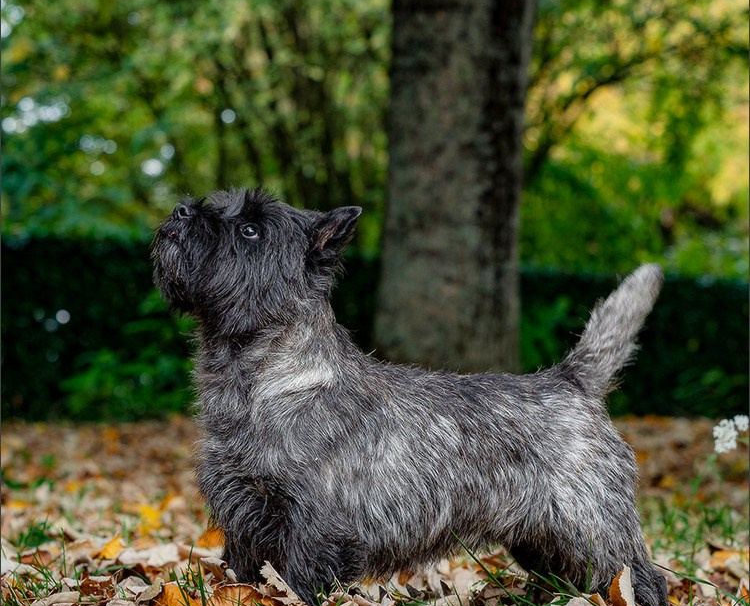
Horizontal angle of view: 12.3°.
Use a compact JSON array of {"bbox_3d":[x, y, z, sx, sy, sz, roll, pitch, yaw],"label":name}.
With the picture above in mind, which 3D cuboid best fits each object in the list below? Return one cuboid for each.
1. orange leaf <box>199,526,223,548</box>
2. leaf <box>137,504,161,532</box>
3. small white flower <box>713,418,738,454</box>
[{"bbox_3d":[-0.197,0.286,4.250,0.037,0.027,0.032,0,0,0],"label":"orange leaf"},{"bbox_3d":[-0.308,0.292,4.720,0.033,0.034,0.032,0,0,0],"label":"leaf"},{"bbox_3d":[0.389,0.147,3.850,0.029,0.040,0.027,0,0,0],"label":"small white flower"}]

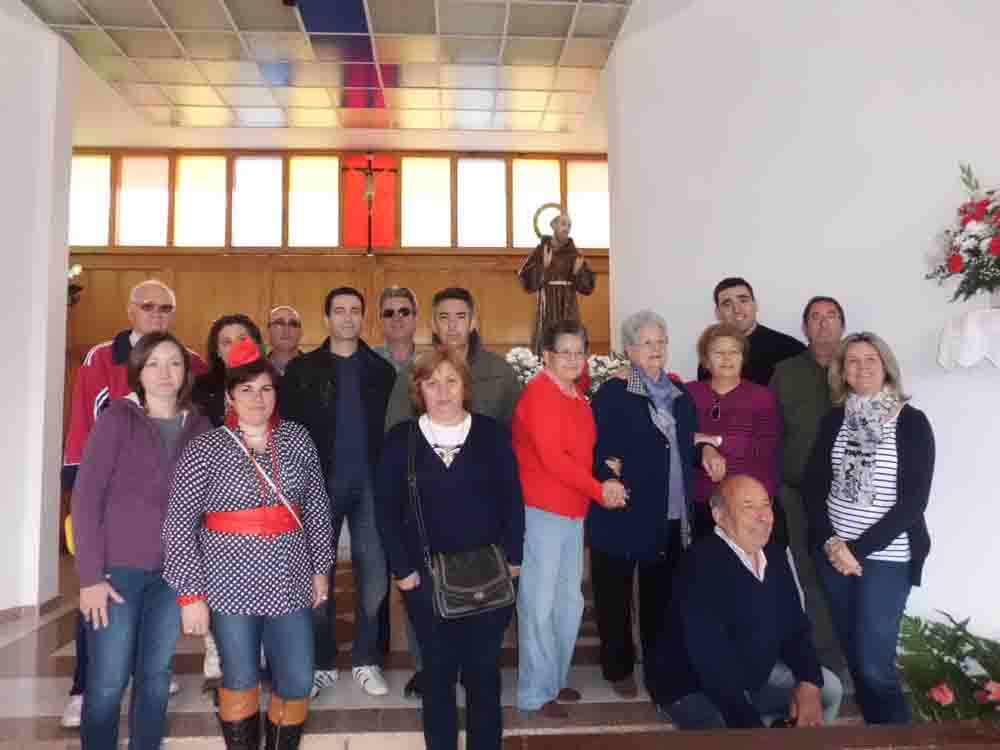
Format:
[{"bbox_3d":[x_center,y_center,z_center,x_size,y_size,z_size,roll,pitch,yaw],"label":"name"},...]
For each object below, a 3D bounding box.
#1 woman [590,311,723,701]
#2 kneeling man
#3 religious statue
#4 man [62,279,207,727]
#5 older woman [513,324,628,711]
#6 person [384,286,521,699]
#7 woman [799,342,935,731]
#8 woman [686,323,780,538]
[{"bbox_3d":[0.630,0.537,3.210,0.520,1.630,0.420,2,-5,-30],"label":"woman"},{"bbox_3d":[0.871,0.881,2.644,0.600,1.070,0.580,1,-4,-20],"label":"kneeling man"},{"bbox_3d":[0.324,-0.467,4.300,0.460,1.000,0.360,1,-4,-20],"label":"religious statue"},{"bbox_3d":[-1.536,0.484,3.175,0.560,1.770,0.420,0,-4,-8],"label":"man"},{"bbox_3d":[0.264,0.558,3.068,0.450,1.575,0.390,3,-5,-42],"label":"older woman"},{"bbox_3d":[-0.202,0.491,3.264,0.580,1.745,0.360,-1,-4,0],"label":"person"},{"bbox_3d":[1.418,0.629,2.882,0.500,1.595,0.360,-2,-4,24],"label":"woman"},{"bbox_3d":[1.050,0.558,3.348,0.470,1.600,0.340,-1,-4,8],"label":"woman"}]

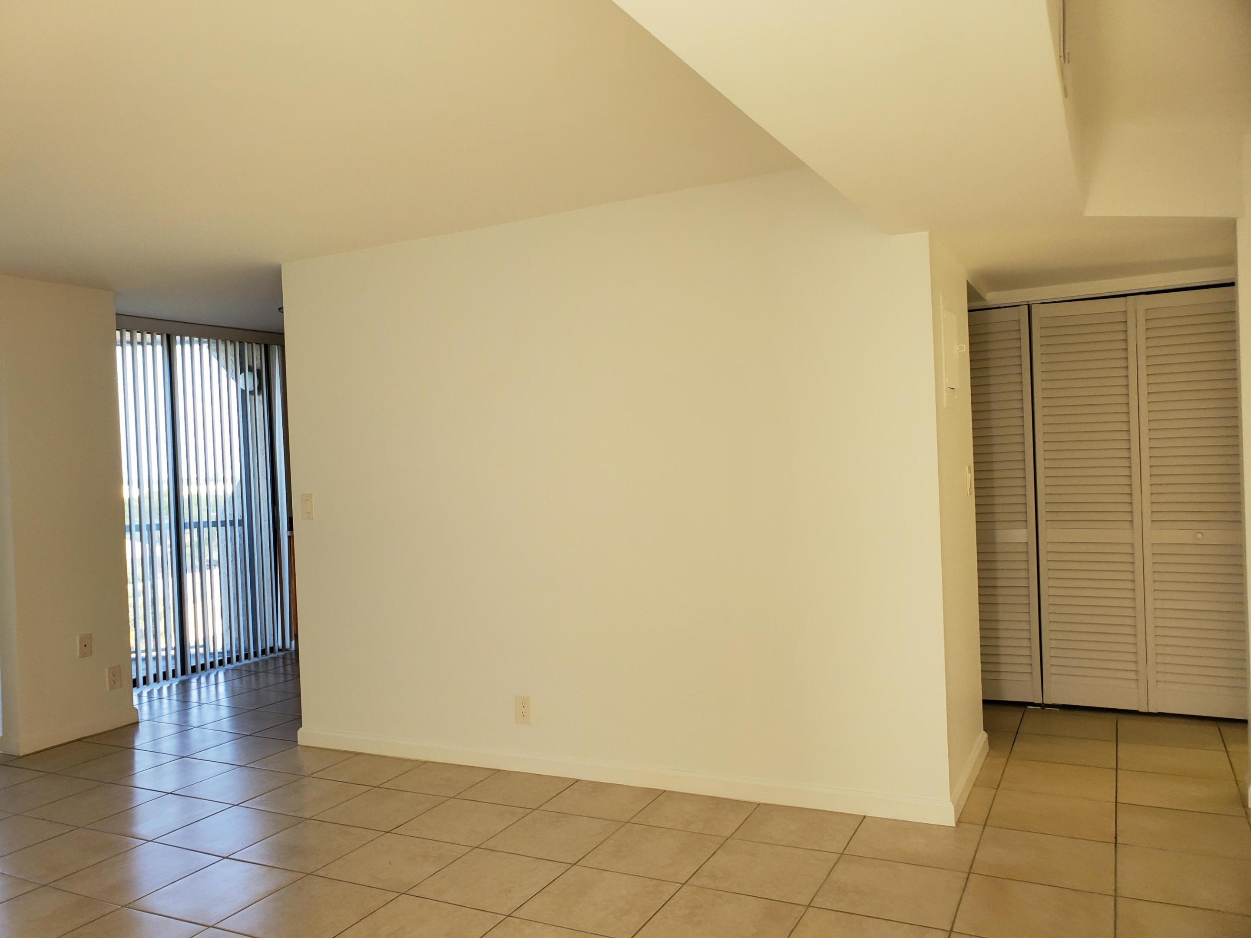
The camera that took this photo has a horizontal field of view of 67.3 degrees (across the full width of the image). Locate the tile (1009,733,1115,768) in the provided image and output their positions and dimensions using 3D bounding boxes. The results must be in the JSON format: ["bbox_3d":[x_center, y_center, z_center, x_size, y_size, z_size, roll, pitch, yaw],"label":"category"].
[{"bbox_3d":[1.920,1.235,4.111,0.400,0.010,0.392,-2,0,27],"label":"tile"}]

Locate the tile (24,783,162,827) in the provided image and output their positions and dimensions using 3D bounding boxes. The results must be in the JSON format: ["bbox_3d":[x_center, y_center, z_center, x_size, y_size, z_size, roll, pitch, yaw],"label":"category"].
[{"bbox_3d":[-2.259,1.436,4.013,0.402,0.012,0.402,-2,0,27],"label":"tile"}]

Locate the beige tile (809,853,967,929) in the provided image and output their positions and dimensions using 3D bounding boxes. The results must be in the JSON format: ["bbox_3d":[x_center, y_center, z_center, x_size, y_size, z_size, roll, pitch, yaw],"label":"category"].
[{"bbox_3d":[0.815,1.291,2.873,0.400,0.010,0.392,-2,0,27],"label":"beige tile"}]

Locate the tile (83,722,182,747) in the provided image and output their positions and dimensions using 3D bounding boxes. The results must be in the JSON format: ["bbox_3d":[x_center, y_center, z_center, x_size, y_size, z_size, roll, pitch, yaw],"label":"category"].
[{"bbox_3d":[-2.614,1.433,5.055,0.403,0.010,0.403,-2,0,27],"label":"tile"}]

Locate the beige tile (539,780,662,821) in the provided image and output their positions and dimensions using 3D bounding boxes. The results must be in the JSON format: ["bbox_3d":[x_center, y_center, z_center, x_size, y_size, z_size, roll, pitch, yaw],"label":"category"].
[{"bbox_3d":[-0.092,1.327,3.754,0.400,0.010,0.356,-2,0,27],"label":"beige tile"}]

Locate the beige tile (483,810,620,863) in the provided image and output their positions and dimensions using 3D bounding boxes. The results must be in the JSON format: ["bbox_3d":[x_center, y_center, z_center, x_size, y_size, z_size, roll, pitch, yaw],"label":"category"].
[{"bbox_3d":[-0.262,1.336,3.417,0.400,0.010,0.392,-2,0,27],"label":"beige tile"}]

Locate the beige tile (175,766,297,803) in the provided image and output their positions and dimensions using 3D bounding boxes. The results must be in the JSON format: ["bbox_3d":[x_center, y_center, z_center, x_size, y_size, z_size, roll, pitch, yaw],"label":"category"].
[{"bbox_3d":[-1.734,1.421,4.220,0.407,0.011,0.395,-2,0,27],"label":"beige tile"}]

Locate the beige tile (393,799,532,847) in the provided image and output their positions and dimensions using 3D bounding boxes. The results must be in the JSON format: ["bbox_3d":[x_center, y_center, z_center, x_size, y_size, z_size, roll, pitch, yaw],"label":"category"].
[{"bbox_3d":[-0.625,1.363,3.630,0.402,0.012,0.402,-2,0,27],"label":"beige tile"}]

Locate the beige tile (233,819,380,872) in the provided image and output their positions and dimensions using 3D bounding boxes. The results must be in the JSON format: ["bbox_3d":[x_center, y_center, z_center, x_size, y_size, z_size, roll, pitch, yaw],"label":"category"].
[{"bbox_3d":[-1.179,1.401,3.493,0.407,0.011,0.395,-2,0,27],"label":"beige tile"}]

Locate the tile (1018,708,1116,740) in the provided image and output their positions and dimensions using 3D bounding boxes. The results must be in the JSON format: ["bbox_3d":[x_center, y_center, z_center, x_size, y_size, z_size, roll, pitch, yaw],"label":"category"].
[{"bbox_3d":[2.091,1.233,4.480,0.402,0.012,0.402,-2,0,27],"label":"tile"}]

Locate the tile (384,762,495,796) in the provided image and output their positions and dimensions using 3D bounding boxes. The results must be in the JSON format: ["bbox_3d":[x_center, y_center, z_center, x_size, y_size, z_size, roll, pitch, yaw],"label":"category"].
[{"bbox_3d":[-0.825,1.379,4.194,0.407,0.011,0.375,-2,0,27],"label":"tile"}]

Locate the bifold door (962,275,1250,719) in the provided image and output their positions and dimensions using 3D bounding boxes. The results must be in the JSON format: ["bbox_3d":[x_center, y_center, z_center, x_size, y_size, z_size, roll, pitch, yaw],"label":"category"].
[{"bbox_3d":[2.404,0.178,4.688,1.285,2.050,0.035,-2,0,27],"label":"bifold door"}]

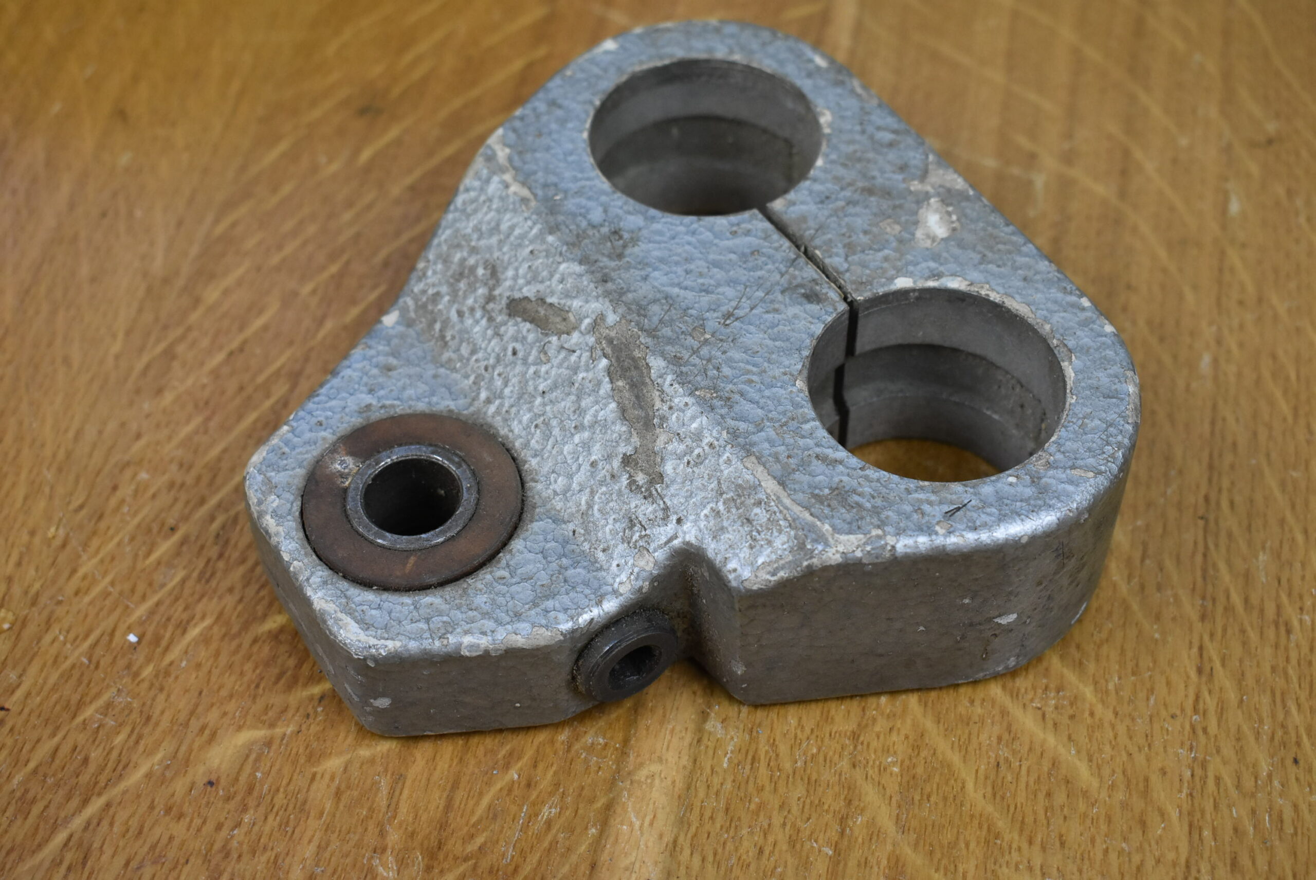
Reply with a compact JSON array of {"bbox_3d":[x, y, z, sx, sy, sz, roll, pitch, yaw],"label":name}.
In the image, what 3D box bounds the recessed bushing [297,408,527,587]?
[{"bbox_3d":[-0.031,0.013,0.260,0.028,0.016,0.028,-1,51,0],"label":"recessed bushing"}]

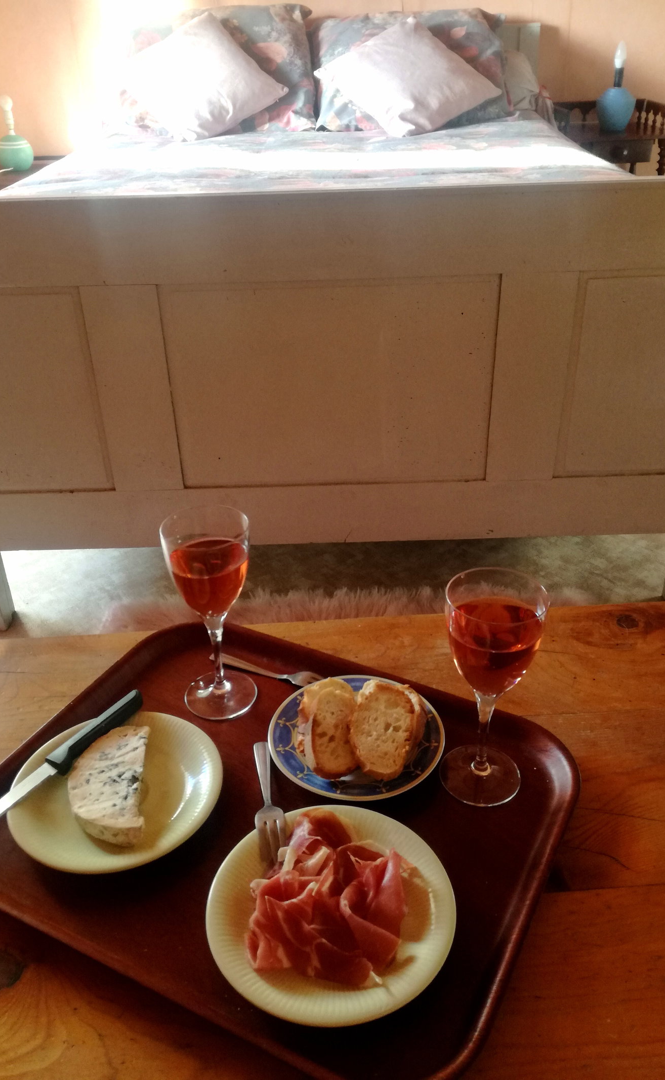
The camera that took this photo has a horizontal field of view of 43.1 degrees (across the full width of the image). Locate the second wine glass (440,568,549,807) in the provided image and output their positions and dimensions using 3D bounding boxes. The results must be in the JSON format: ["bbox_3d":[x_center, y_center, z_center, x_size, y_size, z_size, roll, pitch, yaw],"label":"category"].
[{"bbox_3d":[0.127,0.123,0.688,0.079,0.189,0.079,-1,30,1],"label":"second wine glass"}]

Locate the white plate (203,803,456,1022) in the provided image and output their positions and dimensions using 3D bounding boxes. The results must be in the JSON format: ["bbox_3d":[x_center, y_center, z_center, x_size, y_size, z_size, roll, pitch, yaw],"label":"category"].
[{"bbox_3d":[-0.001,0.269,0.601,0.174,0.030,0.174,-1,30,1],"label":"white plate"}]

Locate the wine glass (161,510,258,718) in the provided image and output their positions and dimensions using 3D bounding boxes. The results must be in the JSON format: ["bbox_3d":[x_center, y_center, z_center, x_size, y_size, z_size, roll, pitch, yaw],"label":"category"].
[{"bbox_3d":[-0.111,0.072,0.786,0.079,0.189,0.079,-1,30,1],"label":"wine glass"}]

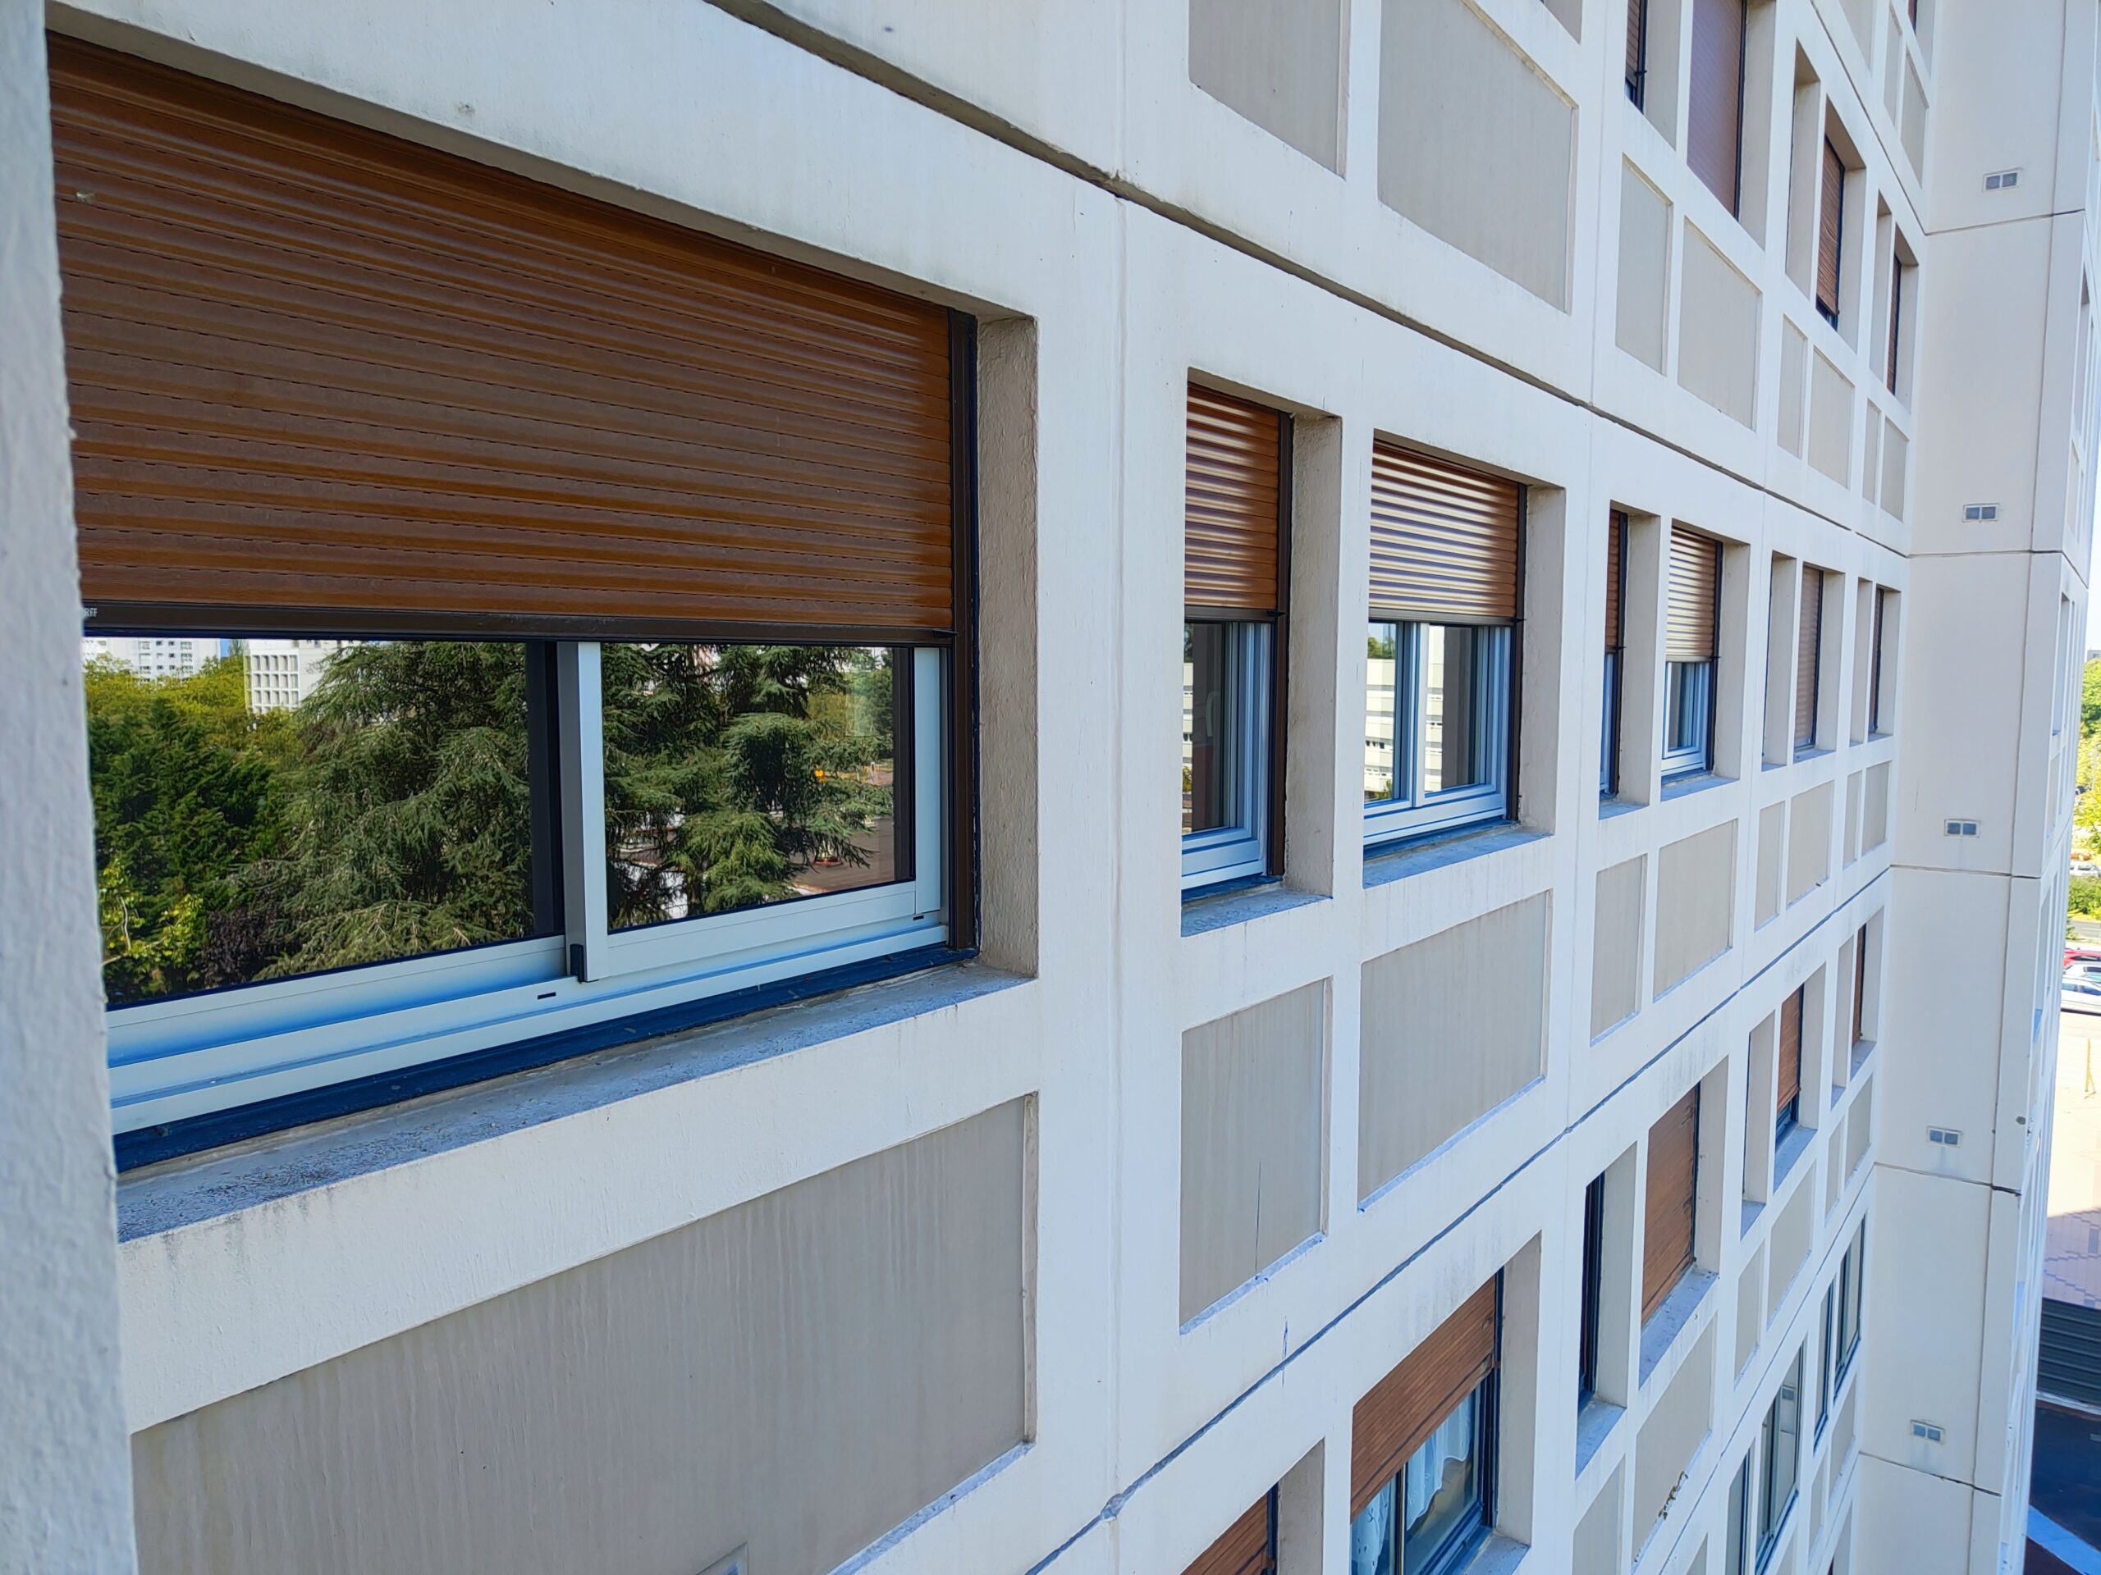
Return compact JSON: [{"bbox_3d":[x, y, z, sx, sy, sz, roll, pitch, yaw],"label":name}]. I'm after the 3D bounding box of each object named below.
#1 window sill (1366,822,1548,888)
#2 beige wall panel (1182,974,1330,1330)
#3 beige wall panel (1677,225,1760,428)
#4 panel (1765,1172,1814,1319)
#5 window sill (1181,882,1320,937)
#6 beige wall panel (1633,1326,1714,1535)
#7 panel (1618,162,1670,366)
[{"bbox_3d":[1.270,0.191,4.475,0.172,0.051,1.558,4,6,38],"label":"window sill"},{"bbox_3d":[0.488,0.859,3.396,0.050,0.693,0.722,4,6,38],"label":"beige wall panel"},{"bbox_3d":[3.179,-2.152,6.636,0.038,0.677,1.544,4,6,38],"label":"beige wall panel"},{"bbox_3d":[4.982,3.046,9.421,0.050,0.693,1.535,4,6,38],"label":"panel"},{"bbox_3d":[0.450,0.283,3.420,0.172,0.051,0.719,4,6,38],"label":"window sill"},{"bbox_3d":[3.139,3.252,7.048,0.050,0.693,1.540,4,6,38],"label":"beige wall panel"},{"bbox_3d":[2.358,-2.060,5.581,0.038,0.677,0.705,4,6,38],"label":"panel"}]

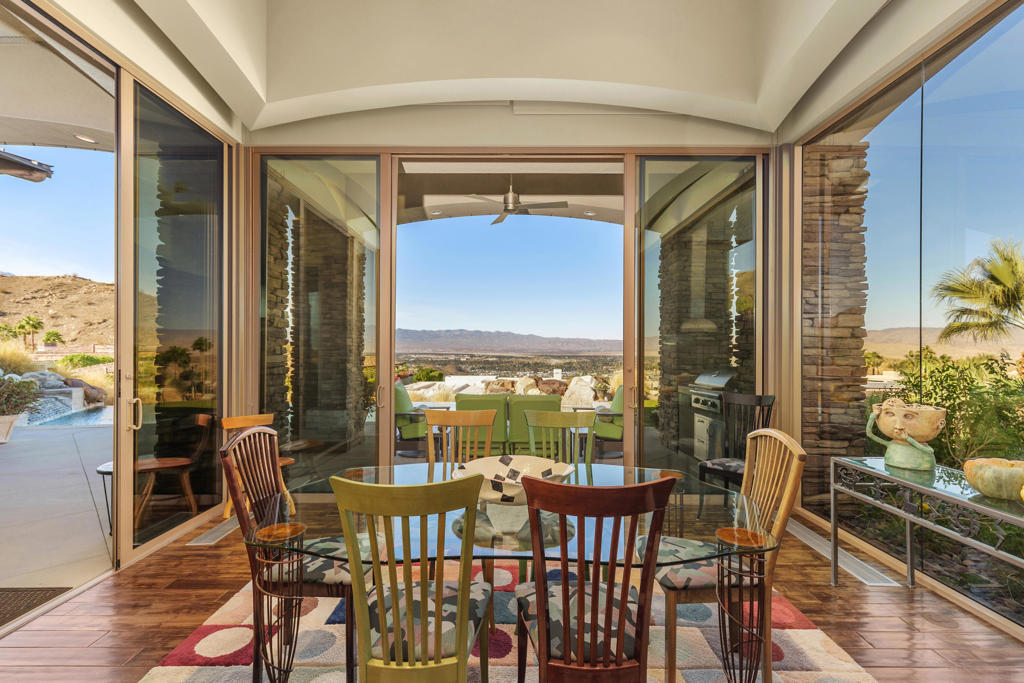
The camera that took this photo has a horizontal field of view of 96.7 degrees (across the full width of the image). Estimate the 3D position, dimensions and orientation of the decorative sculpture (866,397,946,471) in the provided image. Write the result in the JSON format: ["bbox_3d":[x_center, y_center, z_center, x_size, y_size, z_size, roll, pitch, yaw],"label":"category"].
[{"bbox_3d":[2.140,0.489,2.475,0.270,0.370,0.310,0,-1,-24],"label":"decorative sculpture"}]

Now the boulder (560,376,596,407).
[{"bbox_3d":[1.668,1.235,11.500,0.860,0.740,0.700,0,-1,0],"label":"boulder"}]

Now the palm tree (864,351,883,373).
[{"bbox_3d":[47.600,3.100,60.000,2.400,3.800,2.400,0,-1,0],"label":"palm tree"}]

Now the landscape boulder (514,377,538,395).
[{"bbox_3d":[0.417,1.315,13.100,0.700,0.620,0.600,0,-1,0],"label":"landscape boulder"}]

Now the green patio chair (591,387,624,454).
[{"bbox_3d":[1.250,1.020,6.000,0.760,0.910,0.640,0,-1,6],"label":"green patio chair"}]

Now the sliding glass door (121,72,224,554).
[{"bbox_3d":[-2.440,-0.120,3.350,0.070,3.060,1.060,0,-1,0],"label":"sliding glass door"}]

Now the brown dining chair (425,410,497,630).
[{"bbox_3d":[-0.290,0.900,2.470,0.460,1.010,0.560,0,-1,0],"label":"brown dining chair"}]

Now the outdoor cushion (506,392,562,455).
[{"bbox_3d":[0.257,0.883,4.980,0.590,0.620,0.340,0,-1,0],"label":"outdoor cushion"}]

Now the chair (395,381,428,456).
[{"bbox_3d":[-1.310,1.007,6.000,0.800,0.970,0.700,0,-1,-3],"label":"chair"}]

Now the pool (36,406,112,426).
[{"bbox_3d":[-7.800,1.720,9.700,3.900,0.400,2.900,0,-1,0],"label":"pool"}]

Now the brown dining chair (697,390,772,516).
[{"bbox_3d":[1.850,0.955,3.730,0.560,0.990,0.470,1,-1,-42],"label":"brown dining chair"}]

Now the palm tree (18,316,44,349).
[{"bbox_3d":[-63.300,-0.989,60.000,2.500,4.700,2.500,0,-1,0],"label":"palm tree"}]

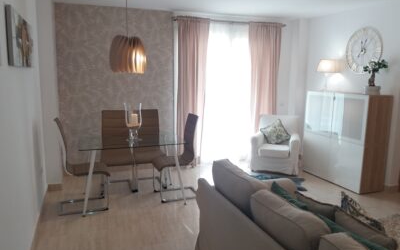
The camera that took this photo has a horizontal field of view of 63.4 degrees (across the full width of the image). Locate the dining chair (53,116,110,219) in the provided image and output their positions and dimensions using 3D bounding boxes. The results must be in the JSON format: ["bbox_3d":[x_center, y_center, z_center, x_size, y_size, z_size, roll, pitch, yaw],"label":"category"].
[{"bbox_3d":[-1.320,0.432,3.667,0.550,1.040,0.420,-2,9,-20],"label":"dining chair"}]

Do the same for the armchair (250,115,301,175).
[{"bbox_3d":[1.269,0.321,5.345,0.730,0.830,0.720,3,9,17],"label":"armchair"}]

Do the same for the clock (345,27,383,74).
[{"bbox_3d":[2.307,-1.049,4.556,0.050,0.650,0.650,-2,9,-20],"label":"clock"}]

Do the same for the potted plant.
[{"bbox_3d":[2.263,-0.611,4.181,0.280,0.450,0.300,-2,9,-20],"label":"potted plant"}]

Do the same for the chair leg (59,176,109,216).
[{"bbox_3d":[-1.325,0.746,3.702,0.510,0.410,0.400,-2,9,-20],"label":"chair leg"}]

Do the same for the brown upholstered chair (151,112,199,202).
[{"bbox_3d":[-0.299,0.395,4.033,0.540,1.030,0.420,-2,9,-20],"label":"brown upholstered chair"}]

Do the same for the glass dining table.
[{"bbox_3d":[-0.826,0.548,3.950,1.190,0.740,0.820,-2,9,-20],"label":"glass dining table"}]

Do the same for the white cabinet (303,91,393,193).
[{"bbox_3d":[2.094,0.185,4.741,0.415,1.291,1.188,-2,9,-20],"label":"white cabinet"}]

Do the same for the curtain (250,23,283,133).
[{"bbox_3d":[1.131,-0.544,5.692,0.640,2.380,0.110,-2,9,-20],"label":"curtain"}]

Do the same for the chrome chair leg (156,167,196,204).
[{"bbox_3d":[-0.292,0.699,4.092,0.500,0.410,0.400,-2,9,-20],"label":"chrome chair leg"}]

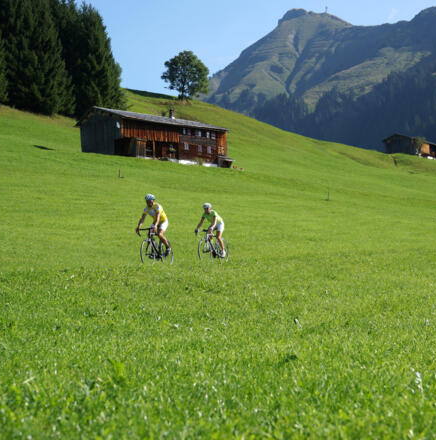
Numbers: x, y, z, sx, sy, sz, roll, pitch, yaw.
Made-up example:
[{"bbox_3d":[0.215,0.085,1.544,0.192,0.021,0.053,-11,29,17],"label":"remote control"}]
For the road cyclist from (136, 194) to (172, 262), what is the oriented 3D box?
[{"bbox_3d":[-1.510,0.240,27.200,0.530,1.750,1.680,-1,-1,27],"label":"road cyclist"}]

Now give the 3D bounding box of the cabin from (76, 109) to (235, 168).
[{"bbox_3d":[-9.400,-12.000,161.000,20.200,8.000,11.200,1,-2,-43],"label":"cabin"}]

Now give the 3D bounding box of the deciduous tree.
[{"bbox_3d":[-7.300,-31.400,240.000,10.400,10.900,10.200,0,-1,0],"label":"deciduous tree"}]

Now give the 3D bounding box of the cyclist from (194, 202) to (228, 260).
[{"bbox_3d":[-0.110,0.360,29.200,0.520,1.620,1.680,-1,-1,29],"label":"cyclist"}]

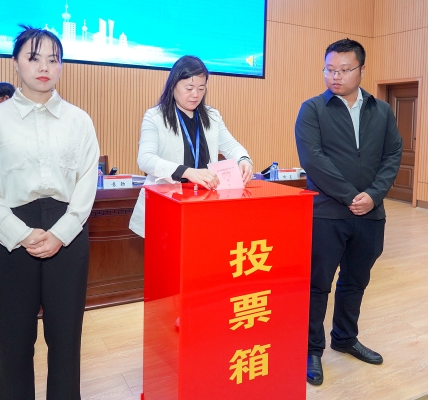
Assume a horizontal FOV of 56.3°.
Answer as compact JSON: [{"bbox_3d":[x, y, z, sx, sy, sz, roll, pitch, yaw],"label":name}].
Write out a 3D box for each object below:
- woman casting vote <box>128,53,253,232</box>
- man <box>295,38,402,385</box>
[{"bbox_3d":[-0.135,0.080,2.080,0.560,1.600,0.460,-1,7,-22],"label":"woman casting vote"},{"bbox_3d":[0.685,0.055,2.070,0.540,1.720,0.370,1,6,0],"label":"man"}]

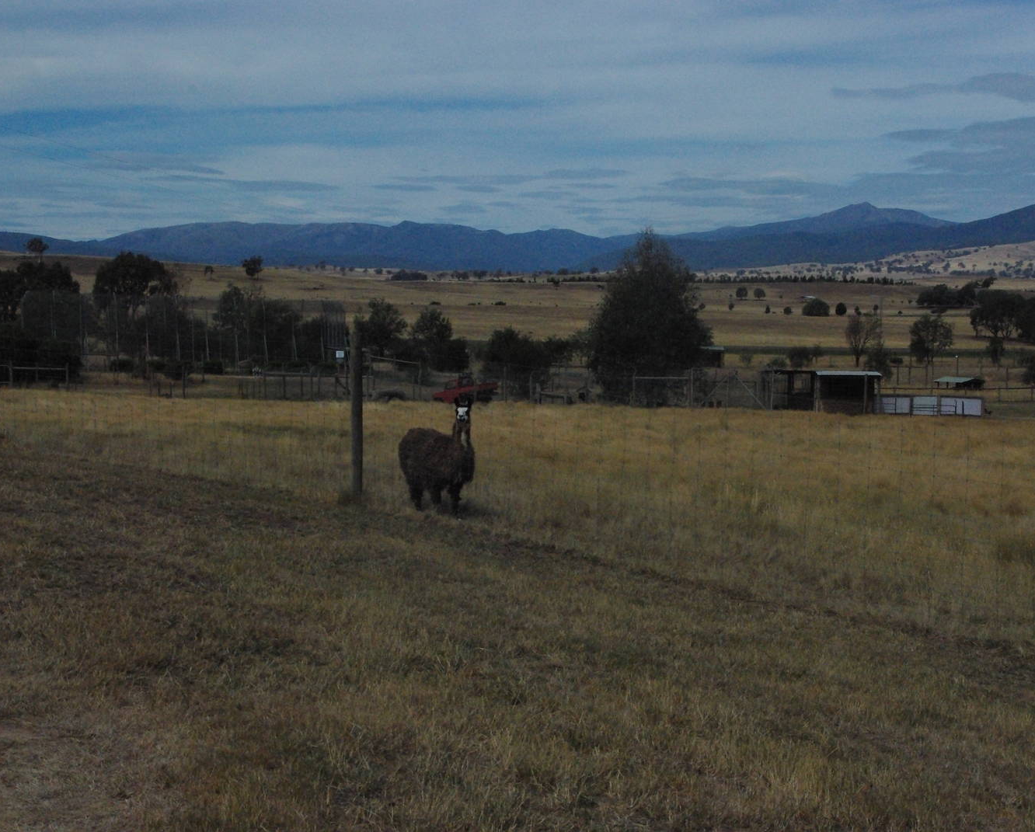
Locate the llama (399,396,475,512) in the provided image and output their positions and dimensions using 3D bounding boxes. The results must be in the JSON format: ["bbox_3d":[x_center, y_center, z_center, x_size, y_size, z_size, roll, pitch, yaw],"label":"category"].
[{"bbox_3d":[-0.907,0.442,17.500,0.550,1.310,1.100,-5,8,-42],"label":"llama"}]

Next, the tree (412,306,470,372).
[{"bbox_3d":[-6.303,-6.301,127.000,4.507,5.310,4.507,0,6,-3],"label":"tree"}]

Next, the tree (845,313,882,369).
[{"bbox_3d":[40.061,-8.706,180.000,4.405,6.178,4.405,1,6,12],"label":"tree"}]

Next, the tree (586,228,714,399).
[{"bbox_3d":[7.725,-5.971,92.000,7.317,10.105,7.317,0,6,5],"label":"tree"}]

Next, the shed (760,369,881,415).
[{"bbox_3d":[16.751,-1.315,86.000,6.500,2.500,3.300,1,6,14],"label":"shed"}]

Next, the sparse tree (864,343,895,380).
[{"bbox_3d":[35.348,-5.359,152.000,2.976,3.699,2.976,1,6,13],"label":"sparse tree"}]

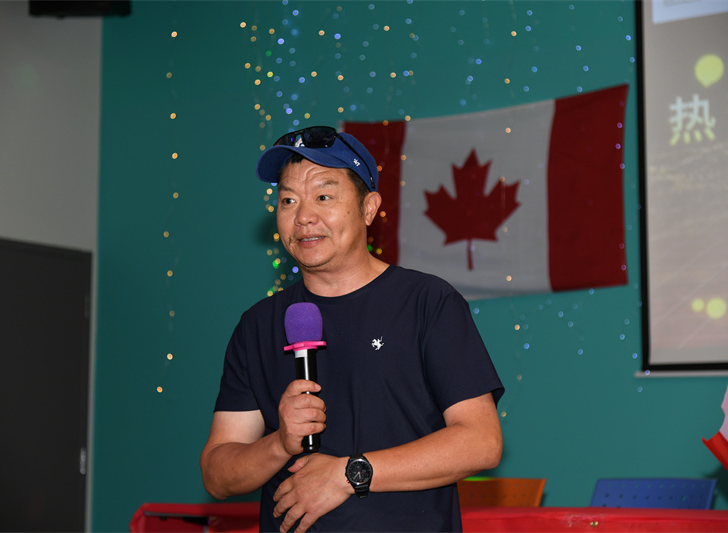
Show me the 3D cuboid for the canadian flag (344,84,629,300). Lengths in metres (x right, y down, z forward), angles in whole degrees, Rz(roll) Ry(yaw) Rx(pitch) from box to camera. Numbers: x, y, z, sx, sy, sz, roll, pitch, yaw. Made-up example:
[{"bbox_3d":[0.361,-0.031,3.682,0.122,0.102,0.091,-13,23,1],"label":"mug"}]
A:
[{"bbox_3d":[0.498,-0.301,7.055,1.510,0.920,0.050,-4,-8,33],"label":"canadian flag"}]

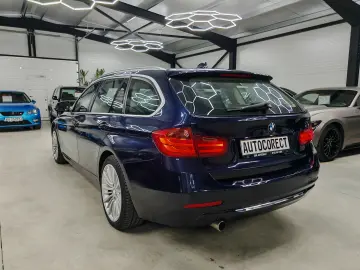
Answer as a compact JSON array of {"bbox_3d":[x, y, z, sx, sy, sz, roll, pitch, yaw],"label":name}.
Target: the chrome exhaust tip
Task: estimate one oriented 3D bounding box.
[{"bbox_3d":[0.246,0.607,1.860,0.073,0.073,0.130,-4,9,-34],"label":"chrome exhaust tip"}]

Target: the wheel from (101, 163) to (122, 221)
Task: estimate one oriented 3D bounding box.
[{"bbox_3d":[-0.544,0.502,2.416,0.170,0.495,0.495,-4,9,-34],"label":"wheel"}]

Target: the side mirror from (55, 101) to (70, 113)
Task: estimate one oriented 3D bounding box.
[{"bbox_3d":[-1.665,-0.409,3.805,0.220,0.160,0.135,-4,9,-34],"label":"side mirror"}]

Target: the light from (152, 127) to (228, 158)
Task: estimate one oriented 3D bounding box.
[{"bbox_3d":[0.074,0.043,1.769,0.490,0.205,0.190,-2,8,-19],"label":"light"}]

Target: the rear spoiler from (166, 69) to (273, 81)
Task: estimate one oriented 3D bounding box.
[{"bbox_3d":[0.425,-0.505,2.326,1.150,0.095,0.210,-4,9,-34],"label":"rear spoiler"}]

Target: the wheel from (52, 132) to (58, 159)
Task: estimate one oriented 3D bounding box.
[{"bbox_3d":[-2.099,0.182,4.735,0.170,0.495,0.495,-4,9,-34],"label":"wheel"}]

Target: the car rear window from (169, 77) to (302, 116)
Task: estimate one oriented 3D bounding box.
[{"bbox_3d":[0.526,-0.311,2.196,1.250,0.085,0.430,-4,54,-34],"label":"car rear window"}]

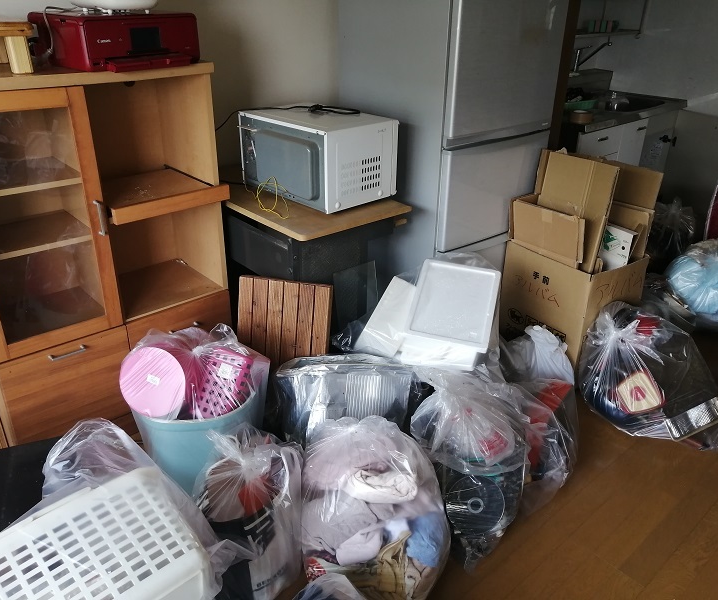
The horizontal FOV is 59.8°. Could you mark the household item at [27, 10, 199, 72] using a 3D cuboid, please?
[{"bbox_3d":[-0.764,-0.831,1.993,0.335,0.140,0.379,21,33,36],"label":"household item"}]

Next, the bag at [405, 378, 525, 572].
[{"bbox_3d":[0.281,0.434,1.646,0.290,0.360,0.300,1,26,0],"label":"bag"}]

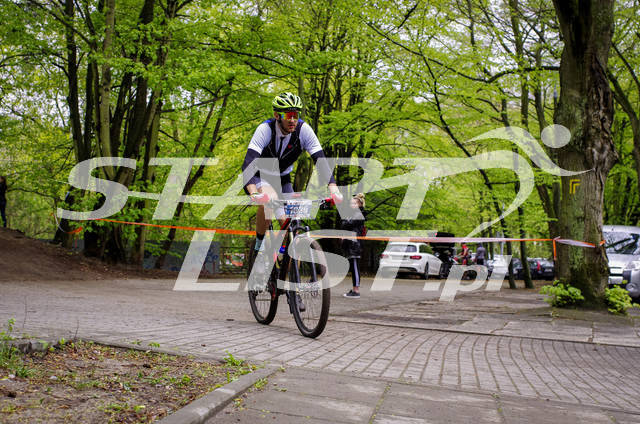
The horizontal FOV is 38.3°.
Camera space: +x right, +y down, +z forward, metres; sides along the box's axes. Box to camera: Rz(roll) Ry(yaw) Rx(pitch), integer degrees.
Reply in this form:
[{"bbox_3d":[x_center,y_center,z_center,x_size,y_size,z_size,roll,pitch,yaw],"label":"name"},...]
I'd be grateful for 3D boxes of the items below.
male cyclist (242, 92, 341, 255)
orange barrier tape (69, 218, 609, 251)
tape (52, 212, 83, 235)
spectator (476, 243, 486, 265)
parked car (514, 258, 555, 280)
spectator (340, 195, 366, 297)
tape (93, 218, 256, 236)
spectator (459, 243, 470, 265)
[{"bbox_3d":[-0.270,-0.100,7.350,0.760,1.660,0.820,1,-3,-22],"label":"male cyclist"},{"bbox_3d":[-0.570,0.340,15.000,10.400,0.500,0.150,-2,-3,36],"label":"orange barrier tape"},{"bbox_3d":[-4.981,0.227,18.200,0.620,0.430,0.200,0,-3,-6],"label":"tape"},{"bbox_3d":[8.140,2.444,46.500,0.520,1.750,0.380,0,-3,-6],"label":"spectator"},{"bbox_3d":[14.100,3.720,59.500,1.760,1.470,4.300,0,-3,-8],"label":"parked car"},{"bbox_3d":[0.523,0.523,14.400,0.420,1.660,0.470,0,-3,-7],"label":"spectator"},{"bbox_3d":[-2.720,0.260,16.500,4.100,0.380,0.100,-2,-3,36],"label":"tape"},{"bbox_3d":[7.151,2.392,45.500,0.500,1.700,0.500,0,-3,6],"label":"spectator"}]

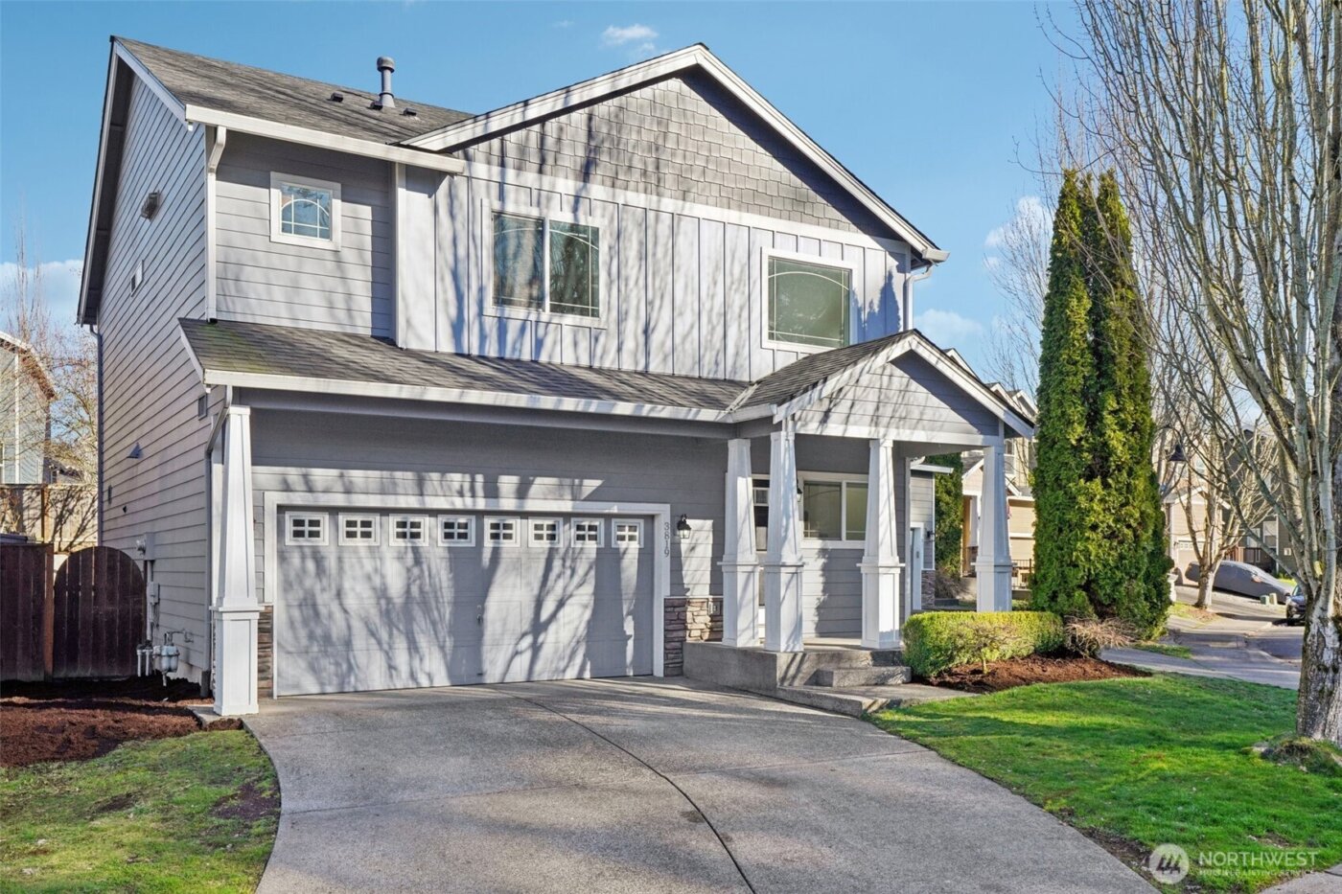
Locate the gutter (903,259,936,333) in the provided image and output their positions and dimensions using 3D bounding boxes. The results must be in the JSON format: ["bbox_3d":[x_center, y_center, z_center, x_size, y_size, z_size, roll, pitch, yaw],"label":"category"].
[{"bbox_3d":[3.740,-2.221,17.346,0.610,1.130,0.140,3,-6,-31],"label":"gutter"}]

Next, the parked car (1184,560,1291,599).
[{"bbox_3d":[25.893,6.122,52.500,1.850,1.500,4.600,4,0,-40],"label":"parked car"}]

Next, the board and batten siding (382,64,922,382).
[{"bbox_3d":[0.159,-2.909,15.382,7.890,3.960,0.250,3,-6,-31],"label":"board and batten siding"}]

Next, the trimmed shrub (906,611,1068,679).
[{"bbox_3d":[4.135,2.561,15.101,2.600,0.820,0.650,3,-6,-31],"label":"trimmed shrub"}]

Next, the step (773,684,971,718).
[{"bbox_3d":[2.453,2.940,13.545,1.790,0.180,1.570,3,-6,-31],"label":"step"}]

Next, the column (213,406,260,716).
[{"bbox_3d":[-4.381,1.144,11.692,0.400,3.090,0.400,3,-6,-31],"label":"column"}]

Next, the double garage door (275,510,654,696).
[{"bbox_3d":[-2.317,1.840,14.123,4.850,2.140,0.120,3,-6,-31],"label":"double garage door"}]

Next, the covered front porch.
[{"bbox_3d":[2.448,0.860,15.570,4.300,4.500,2.400,3,-6,-31],"label":"covered front porch"}]

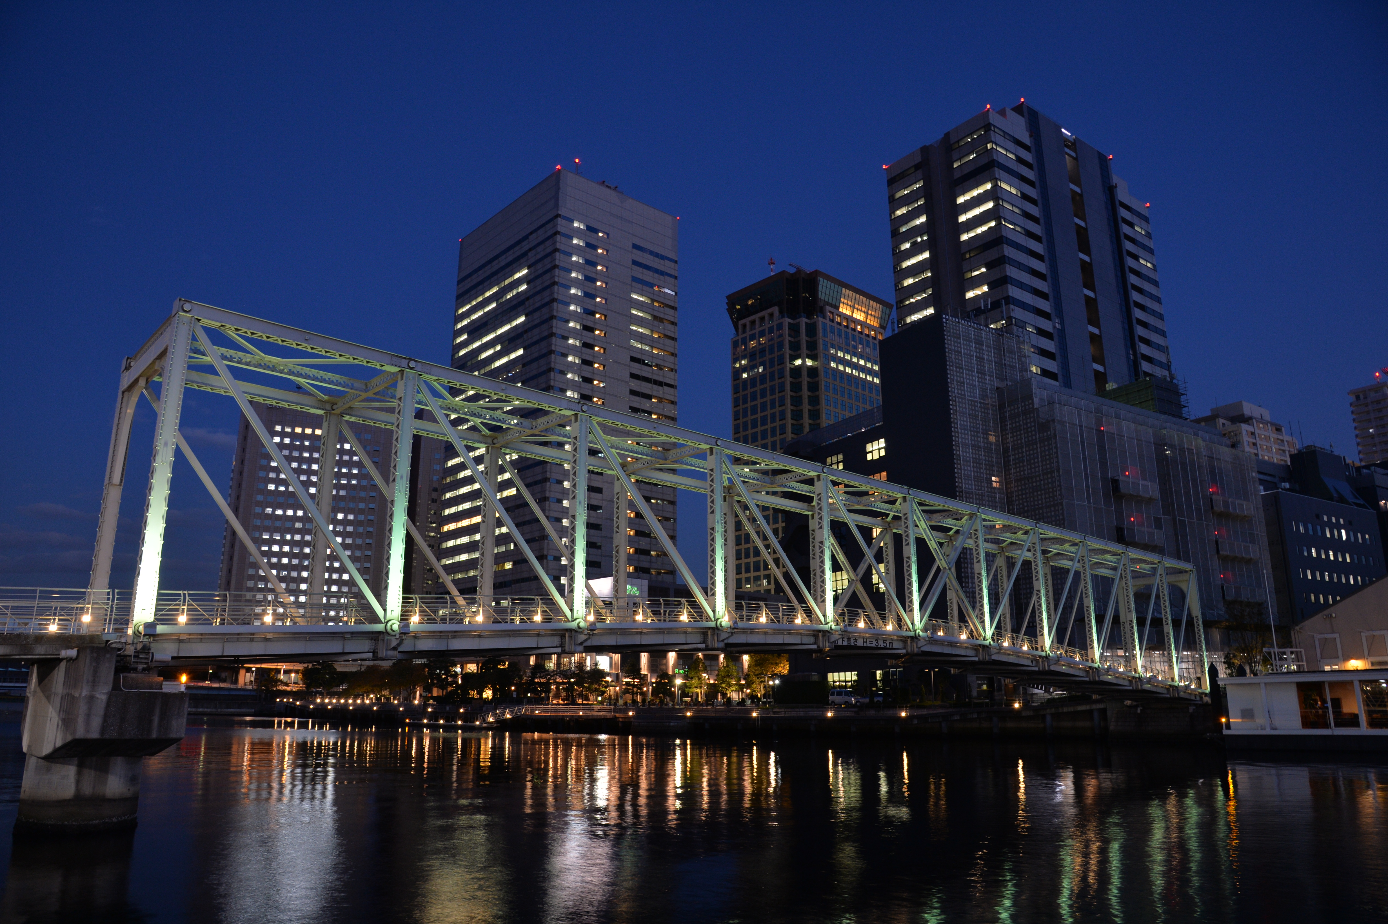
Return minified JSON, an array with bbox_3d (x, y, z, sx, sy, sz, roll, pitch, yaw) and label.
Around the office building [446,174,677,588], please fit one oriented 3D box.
[{"bbox_3d":[-31.017,-2.123,209.870,32.540,110.542,44.380,13,-19,-40],"label":"office building"}]

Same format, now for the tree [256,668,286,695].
[{"bbox_3d":[-101.787,53.678,223.766,7.300,7.830,7.300,0,-14,0],"label":"tree"}]

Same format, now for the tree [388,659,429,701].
[{"bbox_3d":[-48.868,37.225,156.929,6.555,7.152,6.555,5,-15,-16],"label":"tree"}]

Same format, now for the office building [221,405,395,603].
[{"bbox_3d":[-132.819,31.306,321.673,51.165,101.147,42.000,6,-16,-21],"label":"office building"}]

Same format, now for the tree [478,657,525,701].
[{"bbox_3d":[-28.778,32.208,136.227,6.770,6.629,6.770,3,-15,-11],"label":"tree"}]

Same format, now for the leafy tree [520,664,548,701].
[{"bbox_3d":[-22.472,31.050,129.621,4.069,5.603,4.069,3,-15,-9],"label":"leafy tree"}]

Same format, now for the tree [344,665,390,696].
[{"bbox_3d":[-66.940,45.578,190.714,8.900,7.320,8.900,0,-14,0],"label":"tree"}]

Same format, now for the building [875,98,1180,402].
[{"bbox_3d":[73.834,-9.997,196.016,55.500,118.000,28.000,10,-18,-34],"label":"building"}]

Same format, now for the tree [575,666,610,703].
[{"bbox_3d":[-13.239,28.932,120.057,4.503,4.974,4.503,2,-15,-6],"label":"tree"}]

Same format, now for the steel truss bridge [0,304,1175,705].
[{"bbox_3d":[13.002,8.760,57.738,86.410,12.300,7.460,13,-20,-42],"label":"steel truss bridge"}]

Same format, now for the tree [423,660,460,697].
[{"bbox_3d":[-46.325,40.463,171.362,6.400,8.220,6.400,0,-14,0],"label":"tree"}]

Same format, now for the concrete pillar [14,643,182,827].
[{"bbox_3d":[-13.570,6.261,20.643,2.450,3.725,6.125,13,-20,-42],"label":"concrete pillar"}]

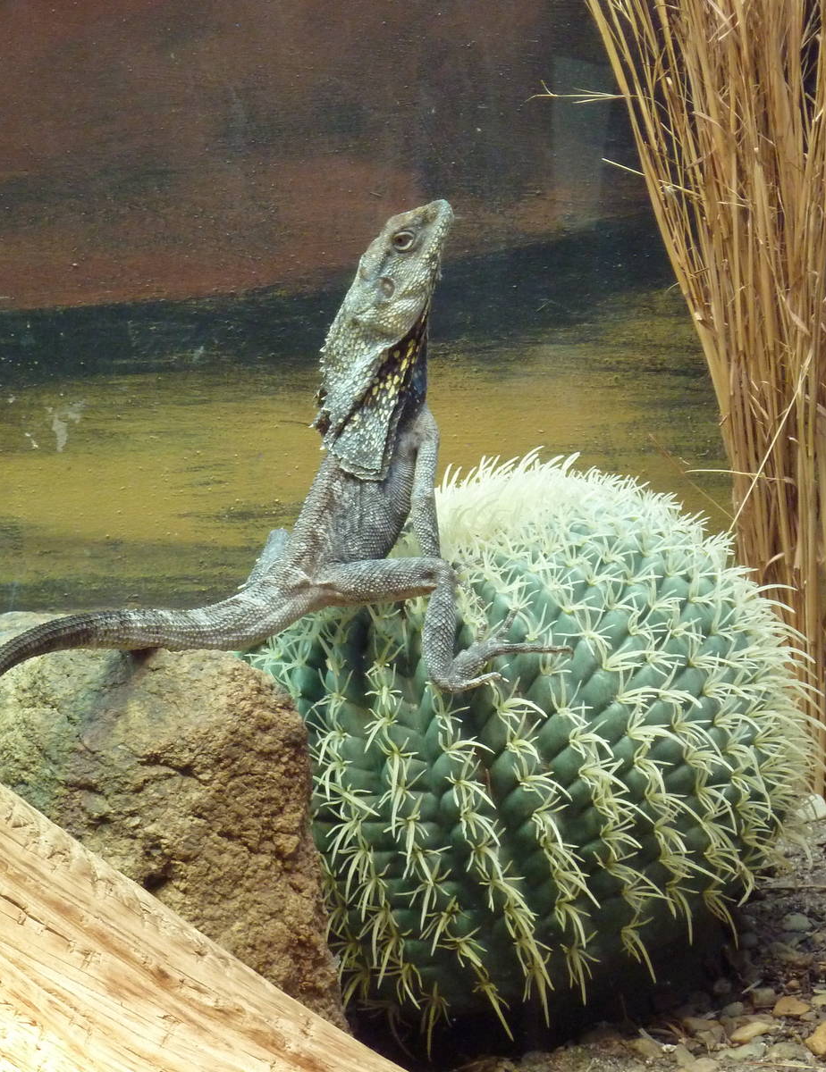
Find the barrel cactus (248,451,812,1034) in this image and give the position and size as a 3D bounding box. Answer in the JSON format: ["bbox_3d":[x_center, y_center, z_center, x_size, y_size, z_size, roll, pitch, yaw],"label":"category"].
[{"bbox_3d":[0.055,0.096,2.250,0.252,0.250,0.252,0,12,0],"label":"barrel cactus"}]

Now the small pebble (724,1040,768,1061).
[{"bbox_3d":[0.150,0.232,2.213,0.019,0.008,0.014,0,12,0],"label":"small pebble"}]

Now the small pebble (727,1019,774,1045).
[{"bbox_3d":[0.154,0.226,2.239,0.021,0.009,0.014,0,12,0],"label":"small pebble"}]

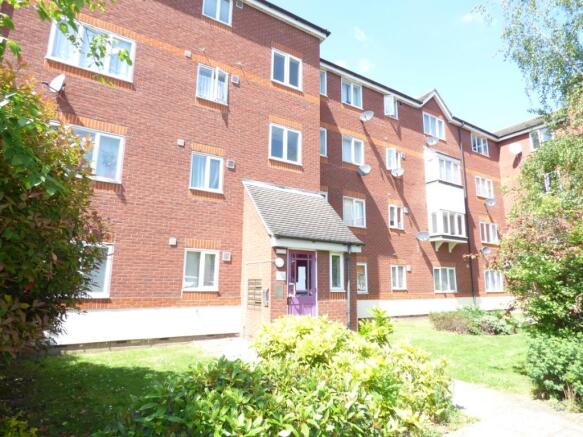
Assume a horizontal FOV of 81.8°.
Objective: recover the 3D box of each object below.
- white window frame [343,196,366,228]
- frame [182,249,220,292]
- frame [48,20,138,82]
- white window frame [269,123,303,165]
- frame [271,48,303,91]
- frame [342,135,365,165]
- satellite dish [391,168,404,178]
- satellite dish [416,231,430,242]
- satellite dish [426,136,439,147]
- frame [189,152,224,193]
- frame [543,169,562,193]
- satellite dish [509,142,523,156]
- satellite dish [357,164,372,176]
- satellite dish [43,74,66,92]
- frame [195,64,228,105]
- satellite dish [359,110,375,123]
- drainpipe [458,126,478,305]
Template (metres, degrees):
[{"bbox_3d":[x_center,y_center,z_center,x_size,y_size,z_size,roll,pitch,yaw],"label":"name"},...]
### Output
[{"bbox_3d":[2.526,-0.233,13.448,1.181,1.110,0.100,7,-13,-31],"label":"white window frame"},{"bbox_3d":[-2.337,1.365,8.826,0.926,1.067,0.100,7,-12,-30],"label":"frame"},{"bbox_3d":[-4.671,-4.012,7.997,1.742,1.148,0.100,7,-13,-31],"label":"frame"},{"bbox_3d":[-0.162,-2.340,10.817,1.191,1.198,0.100,7,-12,-30],"label":"white window frame"},{"bbox_3d":[-0.127,-4.838,11.030,1.171,1.124,0.100,7,-13,-31],"label":"frame"},{"bbox_3d":[2.639,-2.855,14.344,1.189,1.179,0.100,7,-12,-30],"label":"frame"},{"bbox_3d":[4.757,-2.036,15.072,0.579,0.477,0.325,-6,-24,32],"label":"satellite dish"},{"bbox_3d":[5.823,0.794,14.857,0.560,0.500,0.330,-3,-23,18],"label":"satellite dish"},{"bbox_3d":[7.119,-3.880,16.969,0.579,0.477,0.325,-6,-24,32],"label":"satellite dish"},{"bbox_3d":[-2.235,-1.222,9.027,0.899,1.015,0.100,7,-13,-31],"label":"frame"},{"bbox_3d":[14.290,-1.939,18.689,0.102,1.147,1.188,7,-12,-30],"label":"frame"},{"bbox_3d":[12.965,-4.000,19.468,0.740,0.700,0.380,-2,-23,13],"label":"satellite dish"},{"bbox_3d":[3.063,-2.029,14.035,0.579,0.477,0.325,-6,-24,32],"label":"satellite dish"},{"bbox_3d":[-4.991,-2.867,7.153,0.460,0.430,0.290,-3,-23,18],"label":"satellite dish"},{"bbox_3d":[-2.277,-3.874,9.797,0.926,1.067,0.130,7,-12,-30],"label":"frame"},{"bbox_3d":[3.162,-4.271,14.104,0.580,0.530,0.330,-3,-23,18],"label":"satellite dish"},{"bbox_3d":[9.281,-0.364,17.657,0.100,10.100,0.100,7,-13,-31],"label":"drainpipe"}]

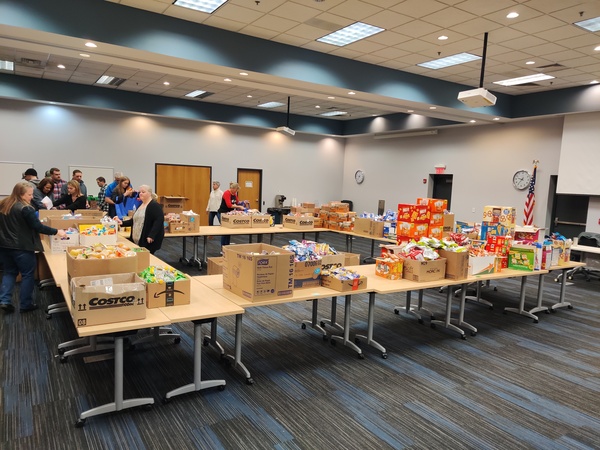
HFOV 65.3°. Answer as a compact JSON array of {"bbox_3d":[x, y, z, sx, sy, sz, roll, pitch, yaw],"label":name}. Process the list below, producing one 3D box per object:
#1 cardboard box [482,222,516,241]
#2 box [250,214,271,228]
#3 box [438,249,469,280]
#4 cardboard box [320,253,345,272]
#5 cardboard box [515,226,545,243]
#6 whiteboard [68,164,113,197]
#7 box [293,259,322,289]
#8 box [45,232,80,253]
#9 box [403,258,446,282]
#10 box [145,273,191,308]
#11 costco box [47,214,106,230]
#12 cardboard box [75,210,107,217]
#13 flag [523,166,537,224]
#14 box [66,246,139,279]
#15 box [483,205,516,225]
[{"bbox_3d":[3.431,0.148,8.150,0.450,0.350,0.250,5,6,29],"label":"cardboard box"},{"bbox_3d":[-0.981,-0.110,10.585,0.467,0.290,0.430,-1,7,-36],"label":"box"},{"bbox_3d":[1.851,0.475,5.653,0.211,0.326,0.265,-1,7,-36],"label":"box"},{"bbox_3d":[0.184,0.450,5.315,0.480,0.280,0.420,-2,7,-40],"label":"cardboard box"},{"bbox_3d":[3.329,0.162,6.778,0.230,0.260,0.310,-1,6,-32],"label":"cardboard box"},{"bbox_3d":[-6.040,-1.217,13.609,1.220,0.905,0.030,-1,6,-32],"label":"whiteboard"},{"bbox_3d":[-0.047,0.473,4.697,0.450,0.262,0.290,-1,6,-32],"label":"box"},{"bbox_3d":[-3.146,0.215,6.262,0.320,0.255,0.380,-1,6,-32],"label":"box"},{"bbox_3d":[1.426,0.496,5.286,0.465,0.232,0.235,-1,6,-32],"label":"box"},{"bbox_3d":[-1.113,0.524,3.821,0.328,0.197,0.380,-1,6,-32],"label":"box"},{"bbox_3d":[-3.081,0.108,6.443,0.643,0.390,0.420,-1,6,-32],"label":"costco box"},{"bbox_3d":[-3.604,-0.036,7.949,0.470,0.390,0.420,-1,6,-32],"label":"cardboard box"},{"bbox_3d":[6.149,-0.747,12.485,0.290,1.600,0.250,6,6,36],"label":"flag"},{"bbox_3d":[-1.653,0.415,3.889,0.440,0.390,0.620,-1,6,-32],"label":"box"},{"bbox_3d":[3.047,-0.130,7.135,0.130,0.277,0.460,-1,6,-32],"label":"box"}]

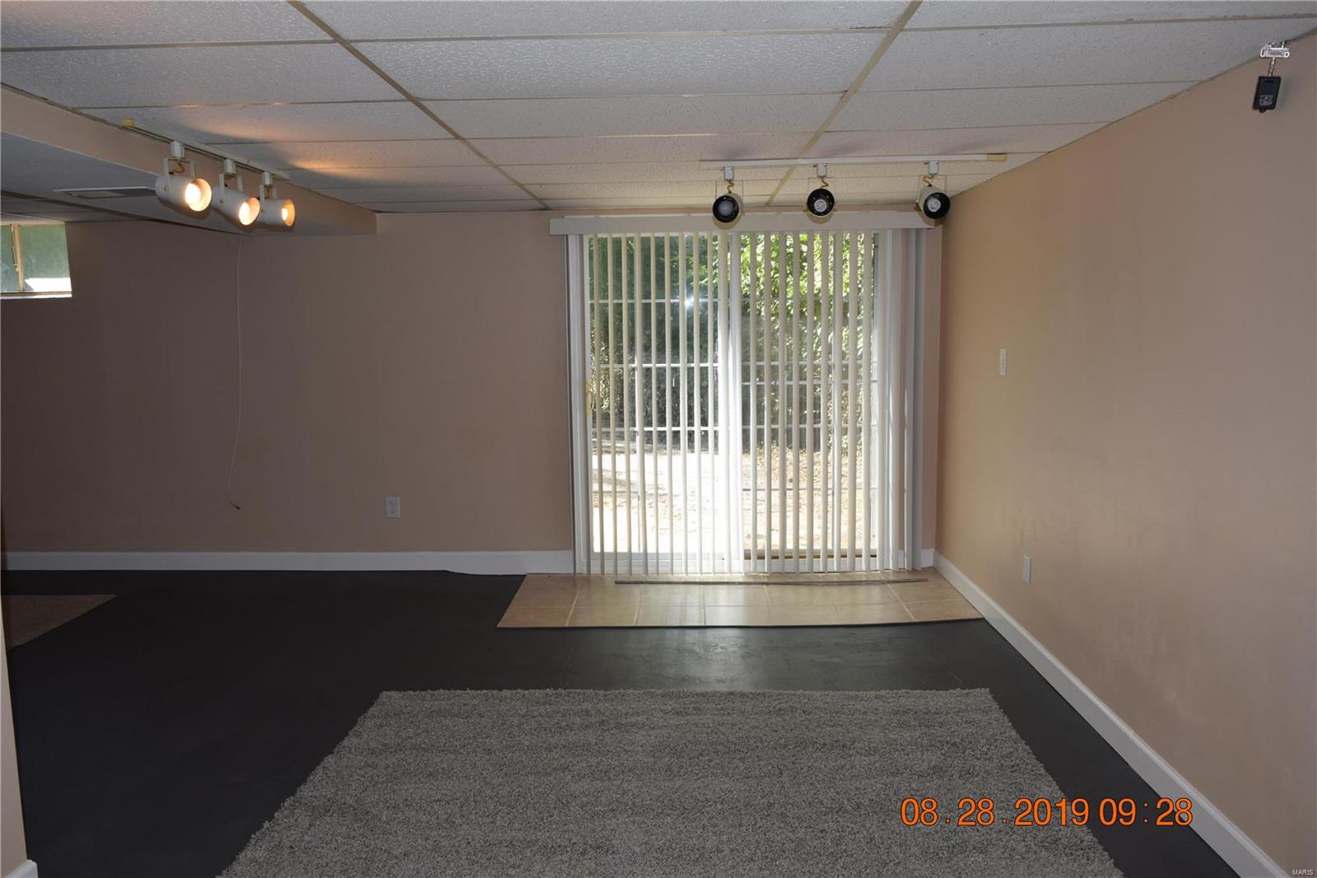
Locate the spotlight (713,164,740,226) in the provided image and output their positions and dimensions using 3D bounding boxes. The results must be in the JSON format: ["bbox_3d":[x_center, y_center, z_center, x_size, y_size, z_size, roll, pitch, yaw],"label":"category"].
[{"bbox_3d":[0.274,-0.978,3.953,0.112,0.220,0.155,1,7,13],"label":"spotlight"}]

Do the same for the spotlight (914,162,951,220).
[{"bbox_3d":[1.090,-0.983,3.931,0.112,0.220,0.155,-3,7,-12],"label":"spotlight"}]

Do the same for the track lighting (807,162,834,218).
[{"bbox_3d":[0.647,-0.985,3.942,0.112,0.215,0.155,0,7,9],"label":"track lighting"}]

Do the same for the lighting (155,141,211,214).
[{"bbox_3d":[-1.552,-0.856,3.243,0.160,0.230,0.110,3,8,25],"label":"lighting"}]

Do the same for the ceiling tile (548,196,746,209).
[{"bbox_3d":[-0.012,-1.300,5.389,1.207,0.020,0.407,-1,7,2],"label":"ceiling tile"}]

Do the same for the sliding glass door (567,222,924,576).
[{"bbox_3d":[0.495,-0.214,5.644,2.025,1.975,0.090,-1,7,2],"label":"sliding glass door"}]

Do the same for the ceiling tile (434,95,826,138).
[{"bbox_3d":[-0.070,-1.006,3.067,1.195,0.022,0.586,-1,7,1],"label":"ceiling tile"}]

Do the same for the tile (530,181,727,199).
[{"bbox_3d":[-0.028,-1.237,4.881,1.195,0.022,0.586,-1,7,1],"label":"tile"}]

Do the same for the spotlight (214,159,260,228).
[{"bbox_3d":[-1.549,-0.901,3.624,0.155,0.235,0.110,2,8,22],"label":"spotlight"}]

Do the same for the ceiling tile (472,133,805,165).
[{"bbox_3d":[-0.056,-1.083,3.669,1.207,0.020,0.598,-1,7,2],"label":"ceiling tile"}]

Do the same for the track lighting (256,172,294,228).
[{"bbox_3d":[-1.539,-0.954,3.957,0.150,0.215,0.110,0,7,5],"label":"track lighting"}]

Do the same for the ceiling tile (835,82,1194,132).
[{"bbox_3d":[1.023,-1.018,3.040,0.944,0.022,0.586,-1,7,1],"label":"ceiling tile"}]

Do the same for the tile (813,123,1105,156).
[{"bbox_3d":[1.042,-1.095,3.644,0.954,0.022,0.586,-1,7,1],"label":"tile"}]

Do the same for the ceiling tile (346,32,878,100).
[{"bbox_3d":[-0.085,-0.930,2.462,1.195,0.022,0.586,-1,7,1],"label":"ceiling tile"}]

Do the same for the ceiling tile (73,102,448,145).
[{"bbox_3d":[-1.181,-0.995,3.094,0.978,0.022,0.586,-1,7,1],"label":"ceiling tile"}]

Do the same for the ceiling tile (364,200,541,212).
[{"bbox_3d":[-1.131,-1.291,5.425,0.988,0.022,0.432,-1,7,1],"label":"ceiling tile"}]

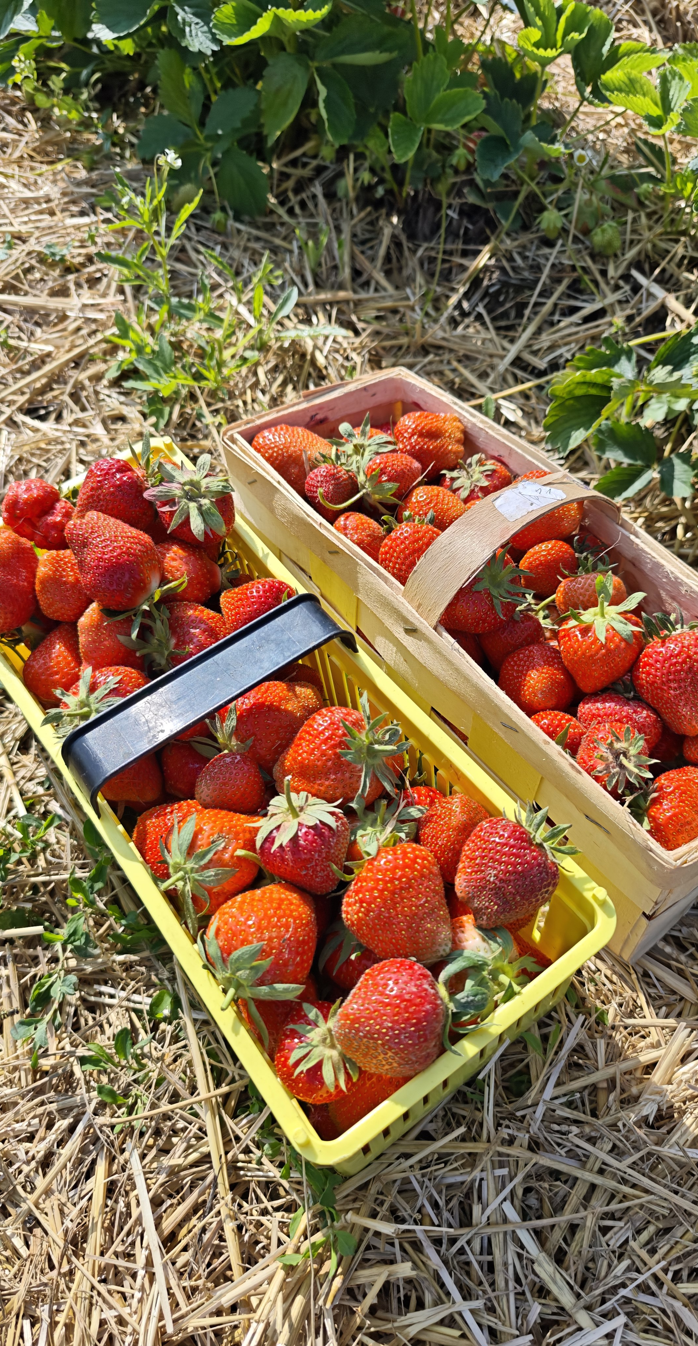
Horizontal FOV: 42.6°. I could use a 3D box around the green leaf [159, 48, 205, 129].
[{"bbox_3d":[-0.159,-0.554,0.848,0.050,0.075,0.020,-20,18,-14],"label":"green leaf"}]

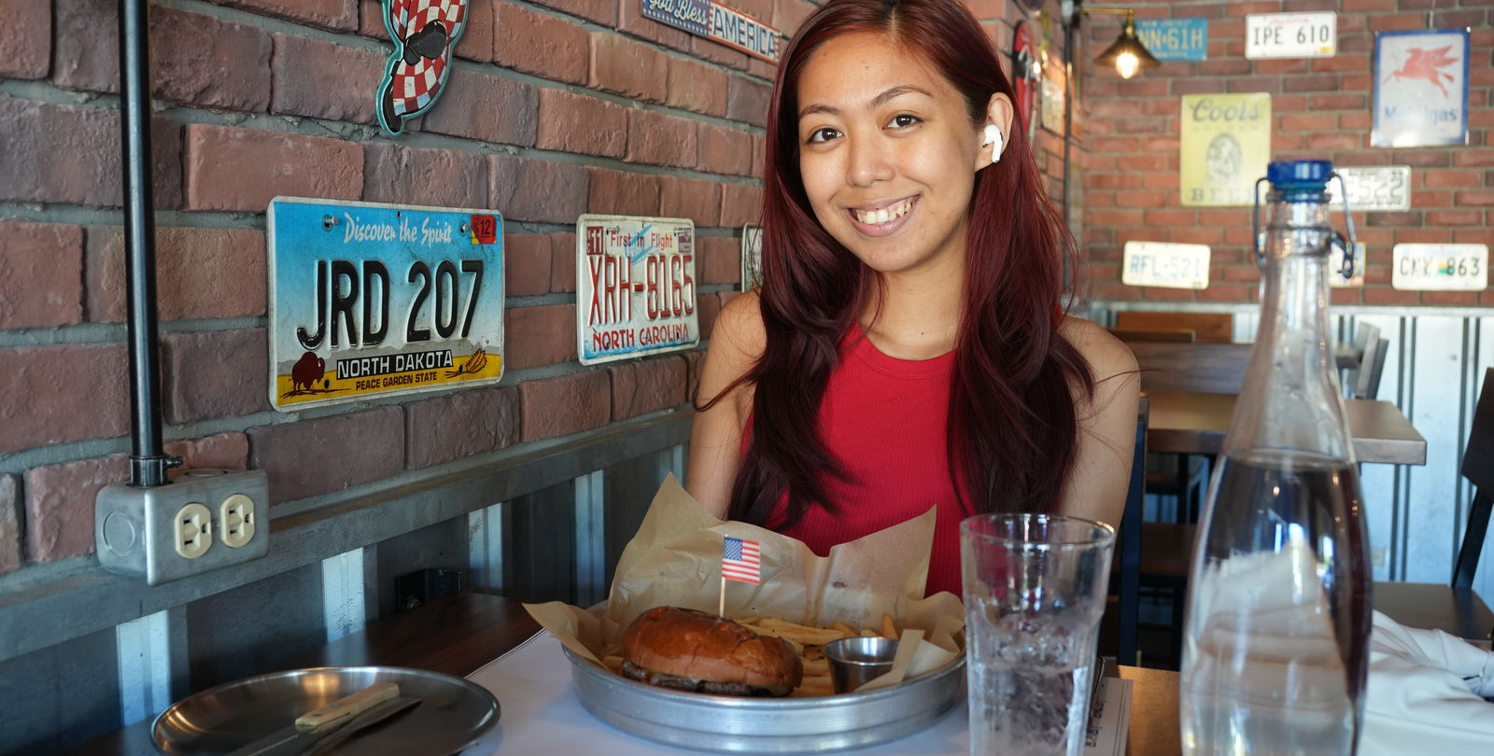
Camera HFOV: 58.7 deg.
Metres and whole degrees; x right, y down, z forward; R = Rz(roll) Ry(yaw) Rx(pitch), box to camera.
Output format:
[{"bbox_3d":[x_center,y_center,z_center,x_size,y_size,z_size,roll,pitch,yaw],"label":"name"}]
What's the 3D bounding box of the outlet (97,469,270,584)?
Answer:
[{"bbox_3d":[-0.350,0.090,0.829,0.042,0.058,0.105,2,6,22],"label":"outlet"}]

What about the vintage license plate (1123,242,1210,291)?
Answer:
[{"bbox_3d":[1.520,-0.408,4.809,0.305,0.153,0.010,5,7,21],"label":"vintage license plate"}]

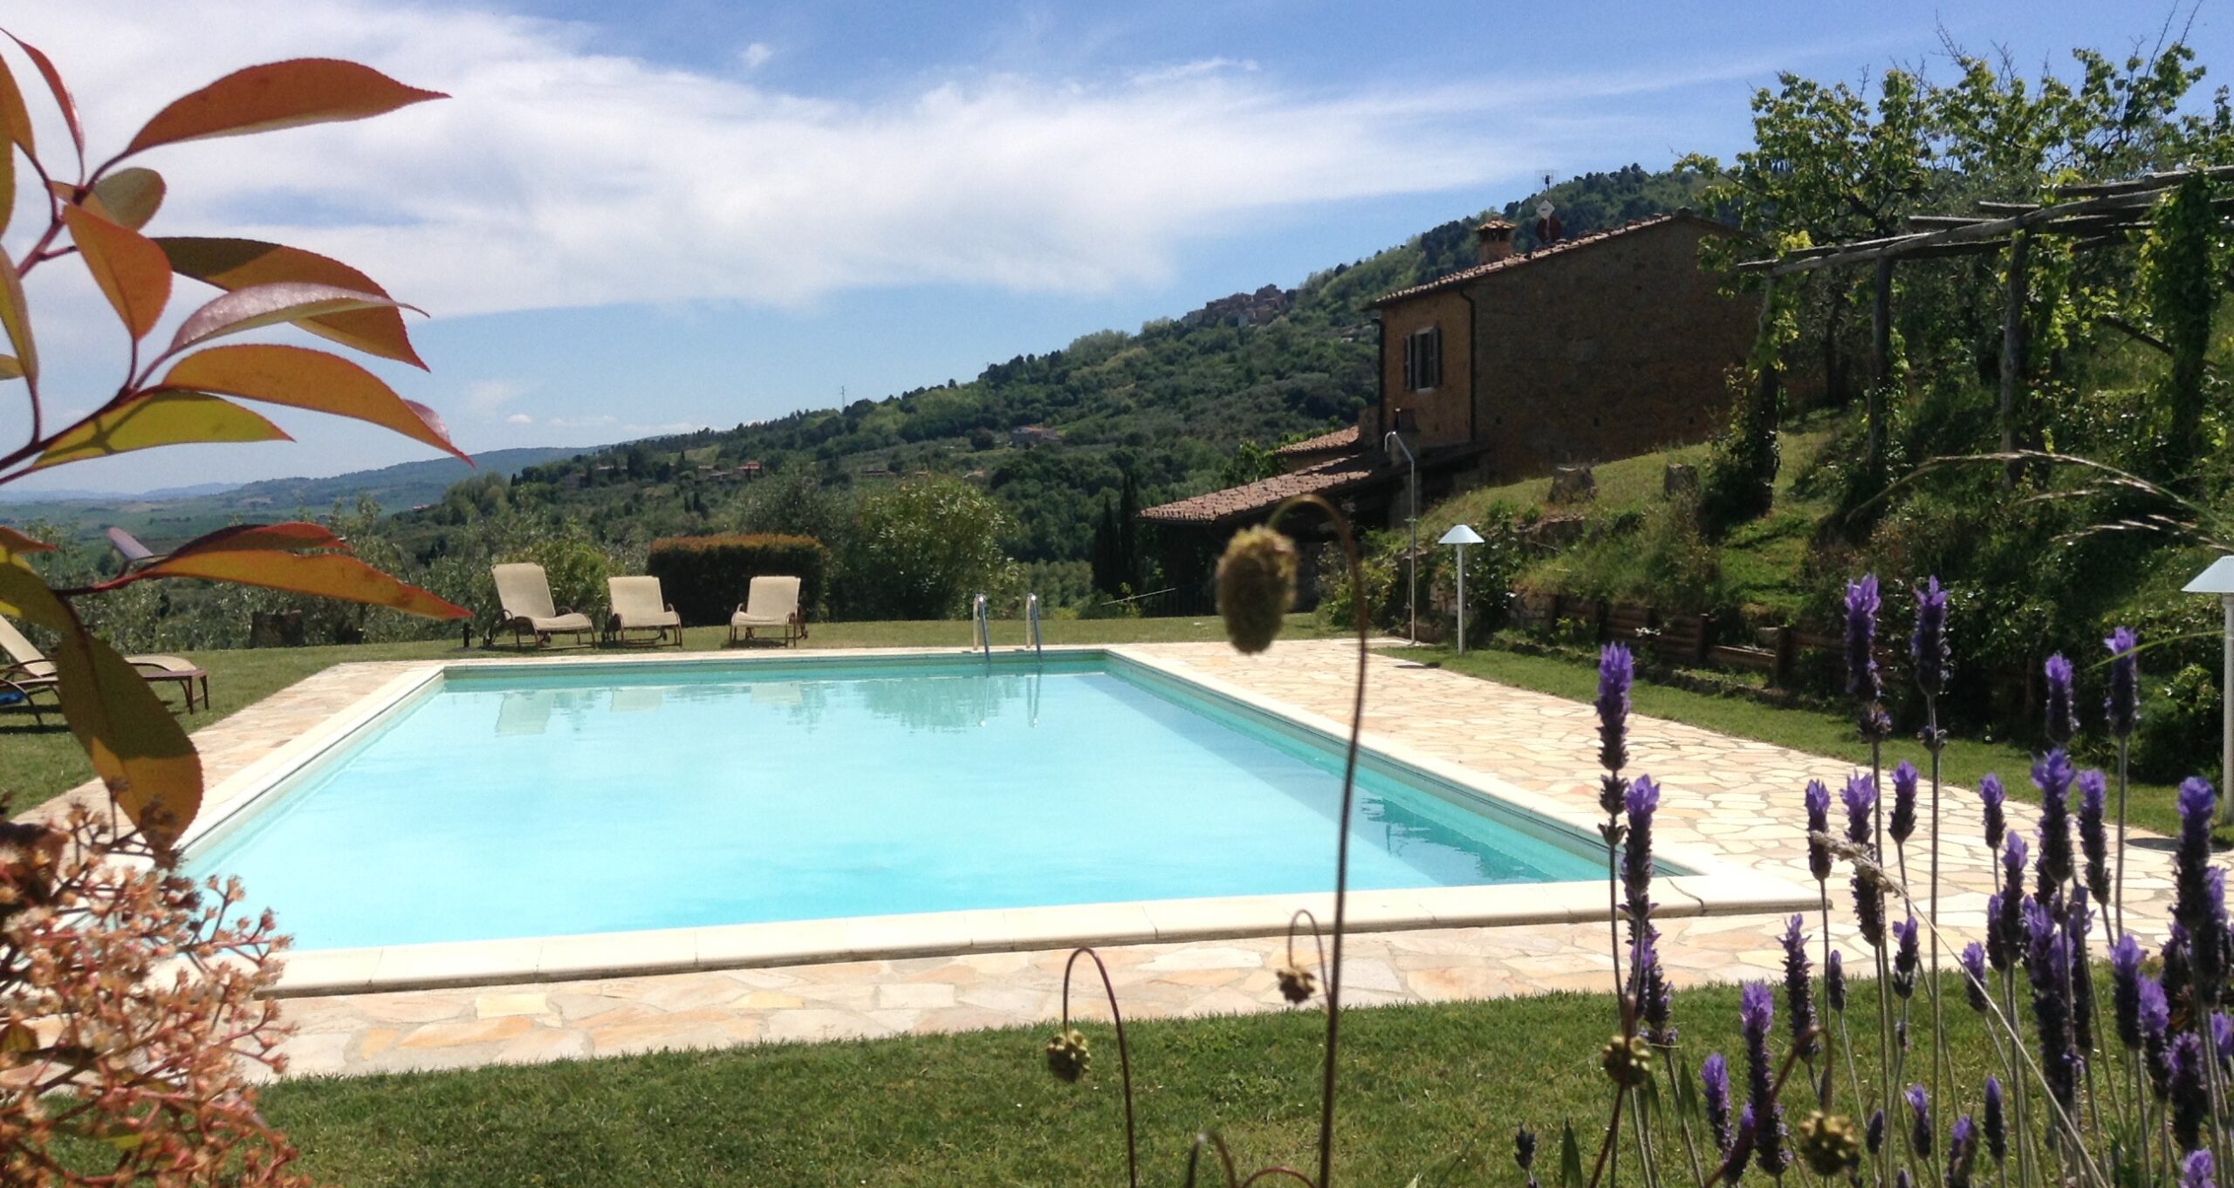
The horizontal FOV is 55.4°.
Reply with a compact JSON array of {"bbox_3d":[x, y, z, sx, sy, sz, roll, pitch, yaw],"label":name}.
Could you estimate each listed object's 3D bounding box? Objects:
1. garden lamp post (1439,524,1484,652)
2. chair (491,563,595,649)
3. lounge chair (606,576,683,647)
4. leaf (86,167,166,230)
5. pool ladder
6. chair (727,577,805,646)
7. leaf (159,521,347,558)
[{"bbox_3d":[3.128,-0.040,19.290,0.425,1.181,0.425,-1,3,0],"label":"garden lamp post"},{"bbox_3d":[-6.047,0.121,22.304,0.650,0.820,1.600,-3,3,-34],"label":"chair"},{"bbox_3d":[-5.047,0.165,22.534,0.650,0.680,1.620,-2,3,-20],"label":"lounge chair"},{"bbox_3d":[-0.280,-0.111,0.600,0.036,0.020,0.025,-3,4,-41],"label":"leaf"},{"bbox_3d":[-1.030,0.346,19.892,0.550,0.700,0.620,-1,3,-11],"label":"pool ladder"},{"bbox_3d":[-3.643,0.154,22.346,0.650,0.680,1.620,-1,3,-3],"label":"chair"},{"bbox_3d":[-0.243,-0.014,0.600,0.058,0.014,0.024,0,3,12],"label":"leaf"}]

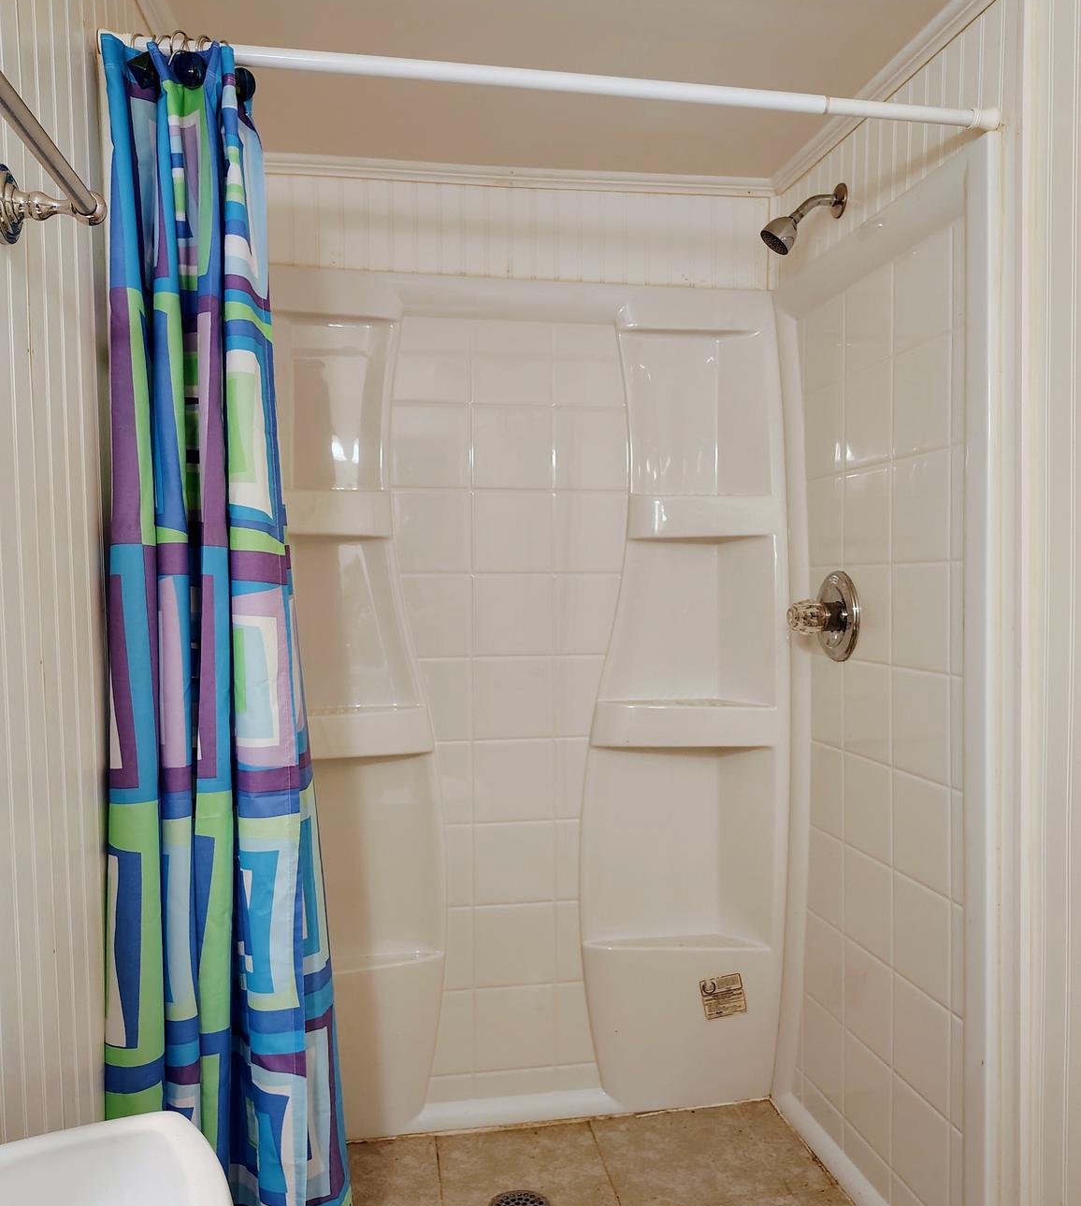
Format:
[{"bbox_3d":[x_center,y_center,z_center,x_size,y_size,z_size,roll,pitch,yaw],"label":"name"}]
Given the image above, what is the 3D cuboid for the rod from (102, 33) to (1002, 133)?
[{"bbox_3d":[0.061,-0.677,1.306,1.200,0.030,0.030,-1,1,-10],"label":"rod"}]

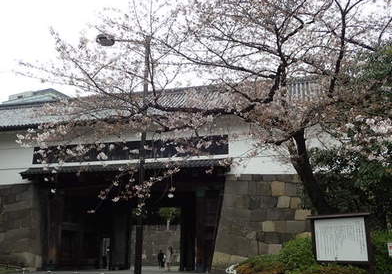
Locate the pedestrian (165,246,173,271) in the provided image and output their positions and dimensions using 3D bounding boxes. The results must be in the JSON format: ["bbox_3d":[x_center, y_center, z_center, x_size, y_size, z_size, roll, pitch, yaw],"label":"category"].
[{"bbox_3d":[-1.924,8.485,30.000,0.480,1.620,0.500,-4,-16,16],"label":"pedestrian"}]

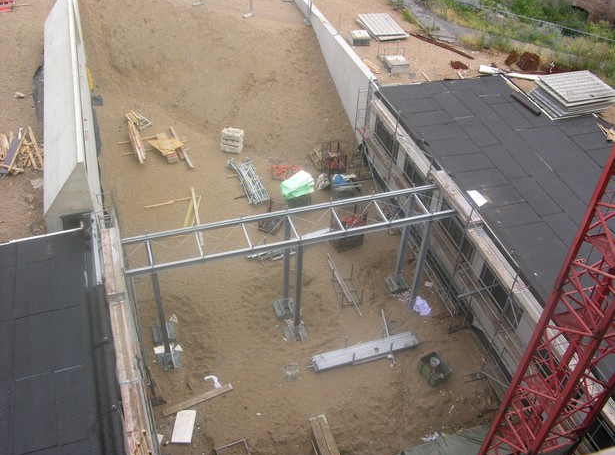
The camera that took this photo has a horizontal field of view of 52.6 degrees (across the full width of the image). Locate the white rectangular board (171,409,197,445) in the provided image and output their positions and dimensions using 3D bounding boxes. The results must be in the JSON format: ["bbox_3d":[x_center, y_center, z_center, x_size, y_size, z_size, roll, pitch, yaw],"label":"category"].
[{"bbox_3d":[-3.409,5.549,17.291,0.513,0.060,0.992,2,39,0],"label":"white rectangular board"}]

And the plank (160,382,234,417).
[{"bbox_3d":[-3.145,5.014,17.962,2.057,0.050,0.186,-18,44,-23],"label":"plank"}]

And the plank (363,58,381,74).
[{"bbox_3d":[2.906,-7.287,28.101,0.223,0.080,1.321,-15,42,-20],"label":"plank"}]

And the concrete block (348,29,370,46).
[{"bbox_3d":[2.542,-9.188,30.187,0.847,0.344,1.002,-4,40,-7],"label":"concrete block"}]

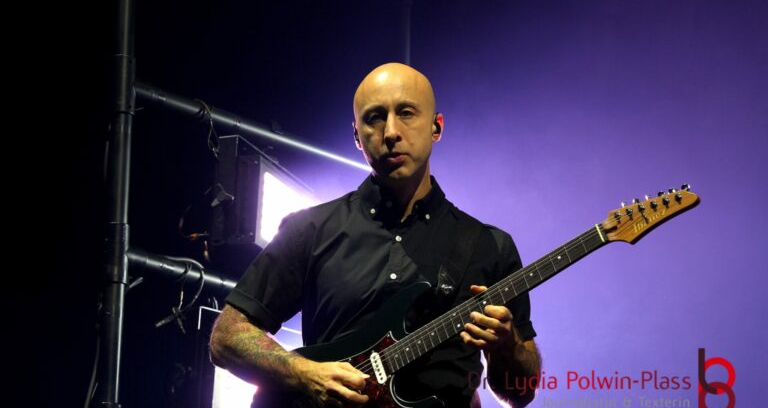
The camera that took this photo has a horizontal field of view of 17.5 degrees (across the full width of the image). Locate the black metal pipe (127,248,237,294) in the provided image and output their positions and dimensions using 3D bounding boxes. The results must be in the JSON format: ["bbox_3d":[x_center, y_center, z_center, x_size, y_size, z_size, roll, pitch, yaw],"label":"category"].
[{"bbox_3d":[-0.344,0.250,7.022,0.052,0.052,1.050,-16,-24,41],"label":"black metal pipe"}]

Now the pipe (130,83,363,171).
[{"bbox_3d":[-0.318,-0.197,7.188,0.052,0.052,1.100,-16,-24,41],"label":"pipe"}]

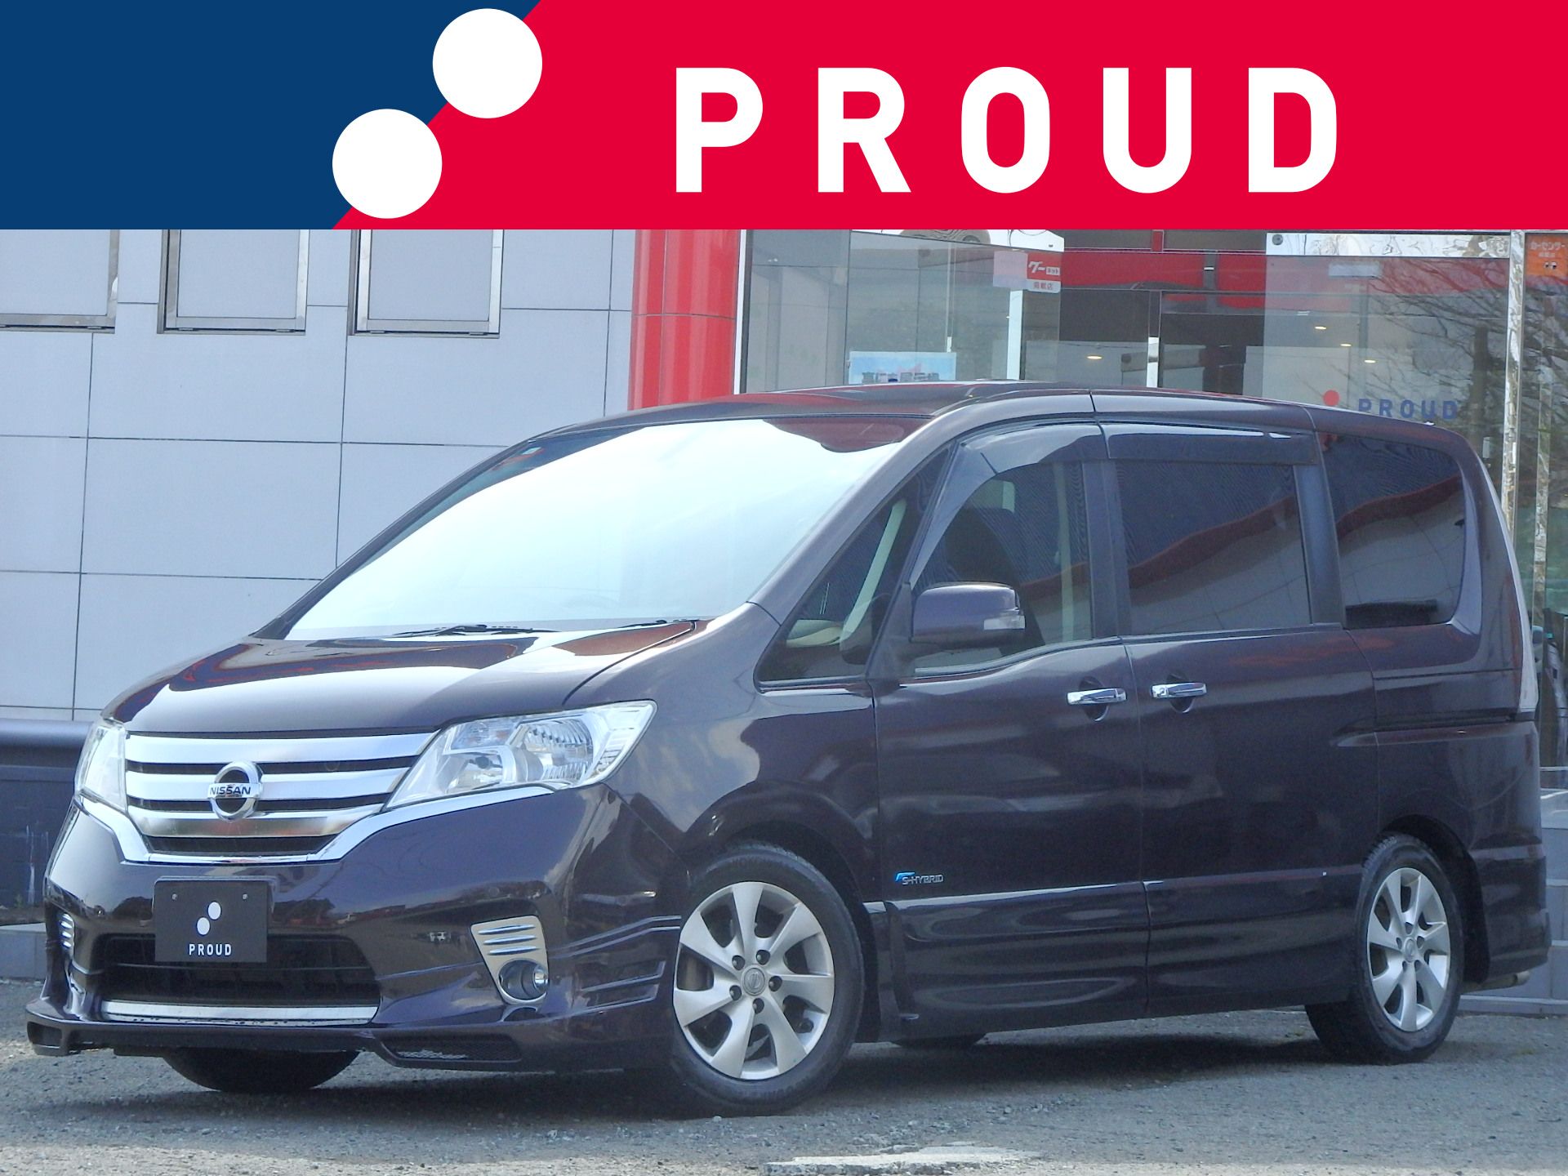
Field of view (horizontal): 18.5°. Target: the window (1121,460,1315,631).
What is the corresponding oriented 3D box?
[{"bbox_3d":[1.103,-0.116,12.256,0.050,0.470,0.880,-9,-8,37],"label":"window"}]

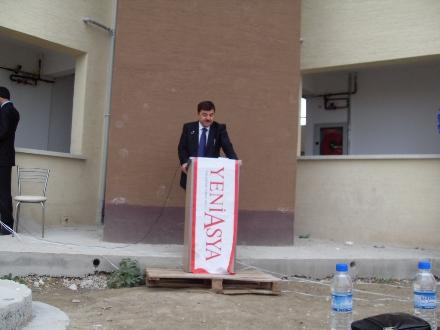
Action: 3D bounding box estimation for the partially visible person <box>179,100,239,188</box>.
[{"bbox_3d":[-0.129,0.142,4.680,0.590,1.560,0.450,3,-4,-6],"label":"partially visible person"}]

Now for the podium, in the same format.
[{"bbox_3d":[-0.040,0.455,4.200,0.410,1.030,0.080,3,-4,-10],"label":"podium"}]

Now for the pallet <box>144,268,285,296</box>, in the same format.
[{"bbox_3d":[-0.086,1.024,4.240,1.130,0.135,0.700,3,-4,-10],"label":"pallet"}]

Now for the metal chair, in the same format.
[{"bbox_3d":[-2.299,0.445,5.720,0.400,0.850,0.460,4,-5,-25],"label":"metal chair"}]

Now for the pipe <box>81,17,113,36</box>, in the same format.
[{"bbox_3d":[-2.016,-2.316,7.850,0.110,0.120,0.640,-1,-8,36],"label":"pipe"}]

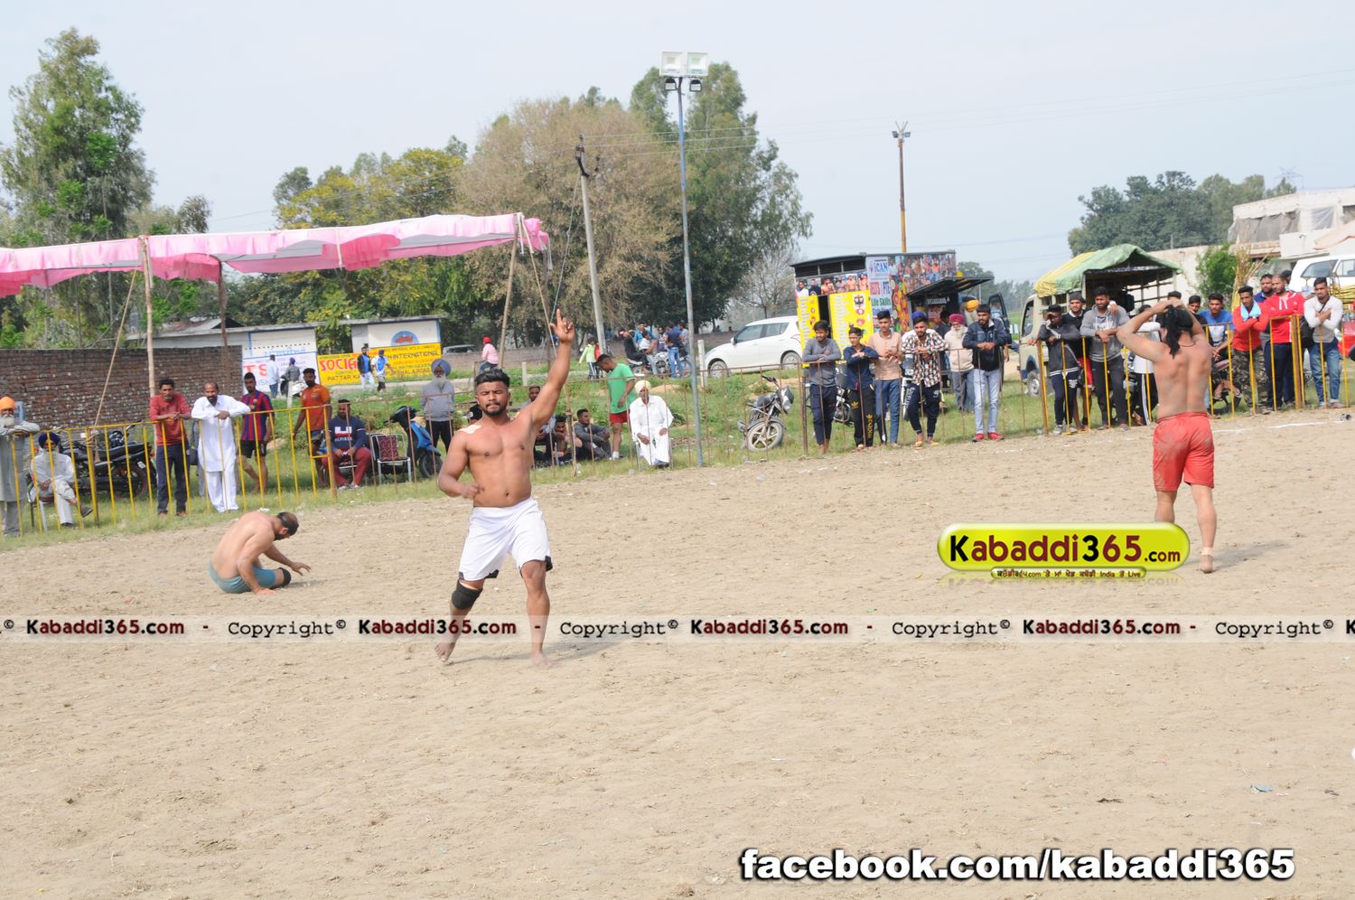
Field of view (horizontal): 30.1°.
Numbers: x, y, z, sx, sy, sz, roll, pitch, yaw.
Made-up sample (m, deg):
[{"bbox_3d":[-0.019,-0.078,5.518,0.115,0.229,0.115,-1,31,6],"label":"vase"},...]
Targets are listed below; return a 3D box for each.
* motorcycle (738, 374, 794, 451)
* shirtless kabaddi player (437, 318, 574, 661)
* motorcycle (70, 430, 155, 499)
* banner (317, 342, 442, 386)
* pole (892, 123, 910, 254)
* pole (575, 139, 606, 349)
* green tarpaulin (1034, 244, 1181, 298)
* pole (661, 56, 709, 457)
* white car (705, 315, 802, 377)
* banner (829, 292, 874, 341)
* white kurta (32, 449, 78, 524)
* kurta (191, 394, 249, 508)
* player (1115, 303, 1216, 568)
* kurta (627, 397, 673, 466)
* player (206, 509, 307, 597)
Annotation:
[{"bbox_3d":[1.154,-0.499,33.900,0.740,1.080,1.950,-6,3,-12],"label":"motorcycle"},{"bbox_3d":[-0.994,0.217,14.550,0.780,2.030,0.680,-5,3,-9],"label":"shirtless kabaddi player"},{"bbox_3d":[-8.050,0.211,34.600,1.980,1.080,0.720,-4,3,15],"label":"motorcycle"},{"bbox_3d":[-11.338,-3.208,96.000,4.700,1.200,0.050,-5,3,-3],"label":"banner"},{"bbox_3d":[8.152,-7.546,90.000,0.600,8.200,0.400,-3,3,0],"label":"pole"},{"bbox_3d":[-2.607,-6.010,79.000,0.850,7.600,0.400,-7,3,-17],"label":"pole"},{"bbox_3d":[7.057,-2.918,41.200,1.600,0.820,2.350,-6,3,-11],"label":"green tarpaulin"},{"bbox_3d":[0.174,-2.419,31.800,0.600,5.250,0.400,-3,3,0],"label":"pole"},{"bbox_3d":[2.611,-3.043,73.500,3.850,1.520,1.700,-6,2,27],"label":"white car"},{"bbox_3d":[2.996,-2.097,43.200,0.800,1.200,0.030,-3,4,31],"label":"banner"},{"bbox_3d":[-7.619,0.447,30.800,0.550,0.900,0.720,-6,3,-28],"label":"white kurta"},{"bbox_3d":[-5.774,0.040,31.800,0.680,1.480,0.480,-5,3,-14],"label":"kurta"},{"bbox_3d":[3.247,-0.095,16.700,0.660,1.800,0.600,-5,3,-9],"label":"player"},{"bbox_3d":[-0.342,-0.255,31.950,0.550,0.870,0.620,-5,3,-6],"label":"kurta"},{"bbox_3d":[-3.441,0.840,20.700,0.800,0.640,0.600,-6,3,-22],"label":"player"}]

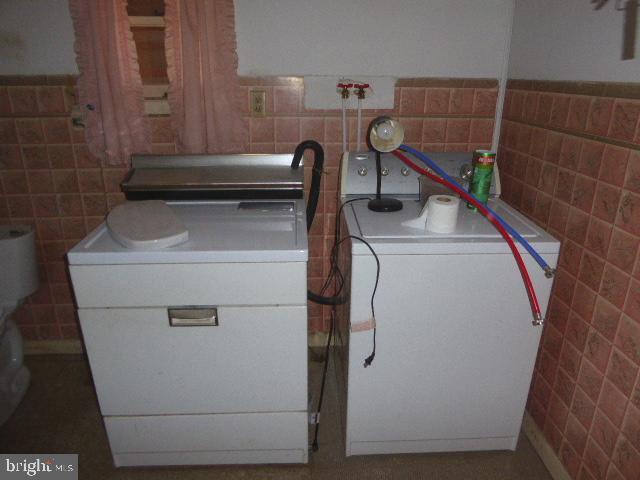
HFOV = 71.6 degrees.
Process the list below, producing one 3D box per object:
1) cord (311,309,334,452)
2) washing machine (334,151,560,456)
[{"bbox_3d":[0.010,0.576,1.907,0.100,0.370,0.380,-1,20,-4],"label":"cord"},{"bbox_3d":[0.427,0.227,1.867,0.689,1.066,0.663,0,20,-2],"label":"washing machine"}]

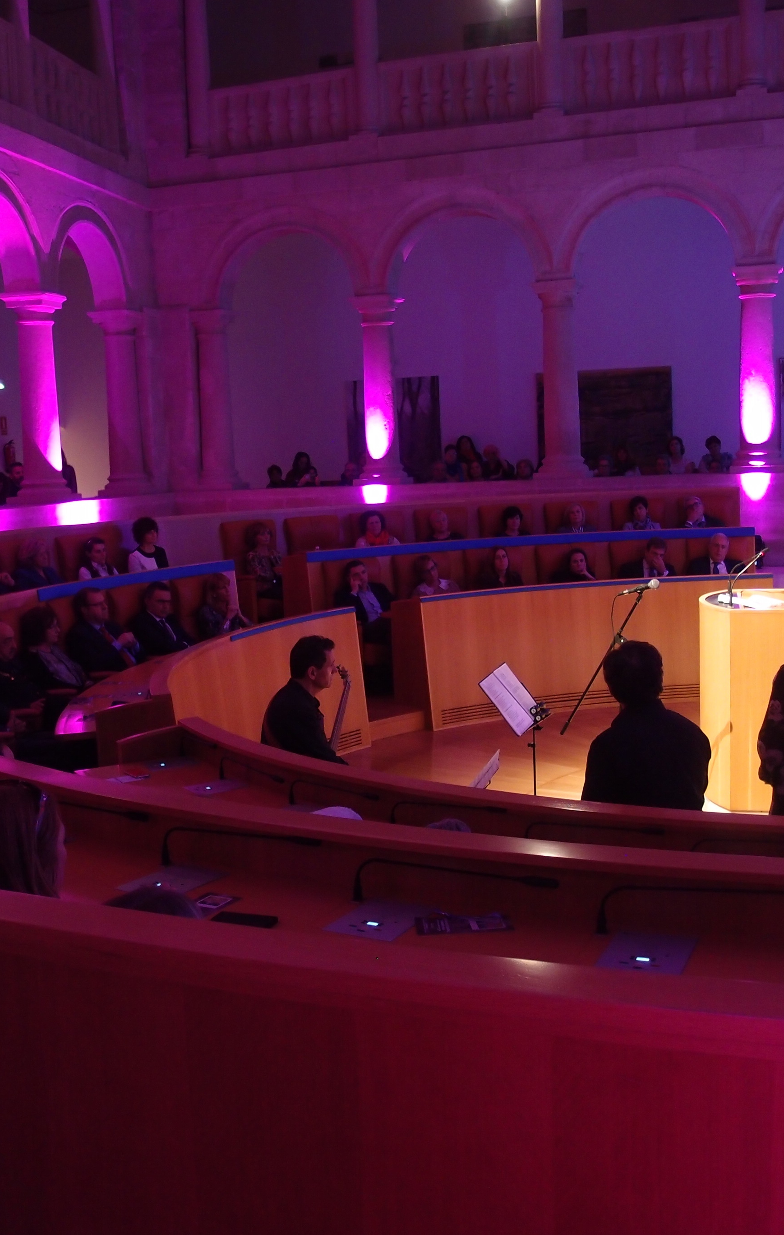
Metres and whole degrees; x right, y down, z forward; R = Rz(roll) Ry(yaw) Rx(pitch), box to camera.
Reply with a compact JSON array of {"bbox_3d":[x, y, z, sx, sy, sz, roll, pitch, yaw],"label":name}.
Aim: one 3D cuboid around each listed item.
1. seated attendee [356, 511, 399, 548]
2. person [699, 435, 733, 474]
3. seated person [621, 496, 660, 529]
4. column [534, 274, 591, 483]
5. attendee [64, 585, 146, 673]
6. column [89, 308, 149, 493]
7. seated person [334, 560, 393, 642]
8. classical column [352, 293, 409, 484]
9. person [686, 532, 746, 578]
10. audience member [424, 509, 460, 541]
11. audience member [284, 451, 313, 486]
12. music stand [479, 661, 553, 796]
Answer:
[{"bbox_3d":[-0.122,-0.411,12.847,0.500,1.217,0.750,-4,7,-15],"label":"seated attendee"},{"bbox_3d":[3.967,-1.537,16.283,0.500,1.368,0.650,-1,7,12],"label":"person"},{"bbox_3d":[2.370,-0.518,12.594,0.520,1.220,0.750,-1,7,5],"label":"seated person"},{"bbox_3d":[1.784,-2.527,14.104,0.520,2.070,0.520,0,7,18],"label":"column"},{"bbox_3d":[-1.702,0.410,8.541,0.800,1.200,0.550,0,7,18],"label":"attendee"},{"bbox_3d":[-3.308,-2.649,16.449,0.533,2.253,0.576,0,7,15],"label":"column"},{"bbox_3d":[-0.148,0.108,12.439,0.600,1.250,0.800,-7,9,-34],"label":"seated person"},{"bbox_3d":[-0.142,-2.733,16.046,0.593,2.253,0.593,-2,7,0],"label":"classical column"},{"bbox_3d":[2.774,-0.120,11.140,0.520,1.166,0.750,-2,7,6],"label":"person"},{"bbox_3d":[0.540,-0.403,12.405,0.520,1.180,0.750,-4,7,-15],"label":"audience member"},{"bbox_3d":[-1.141,-1.416,17.006,0.500,1.380,0.600,-3,7,-2],"label":"audience member"},{"bbox_3d":[0.592,0.785,5.651,0.480,1.140,0.480,1,8,23],"label":"music stand"}]

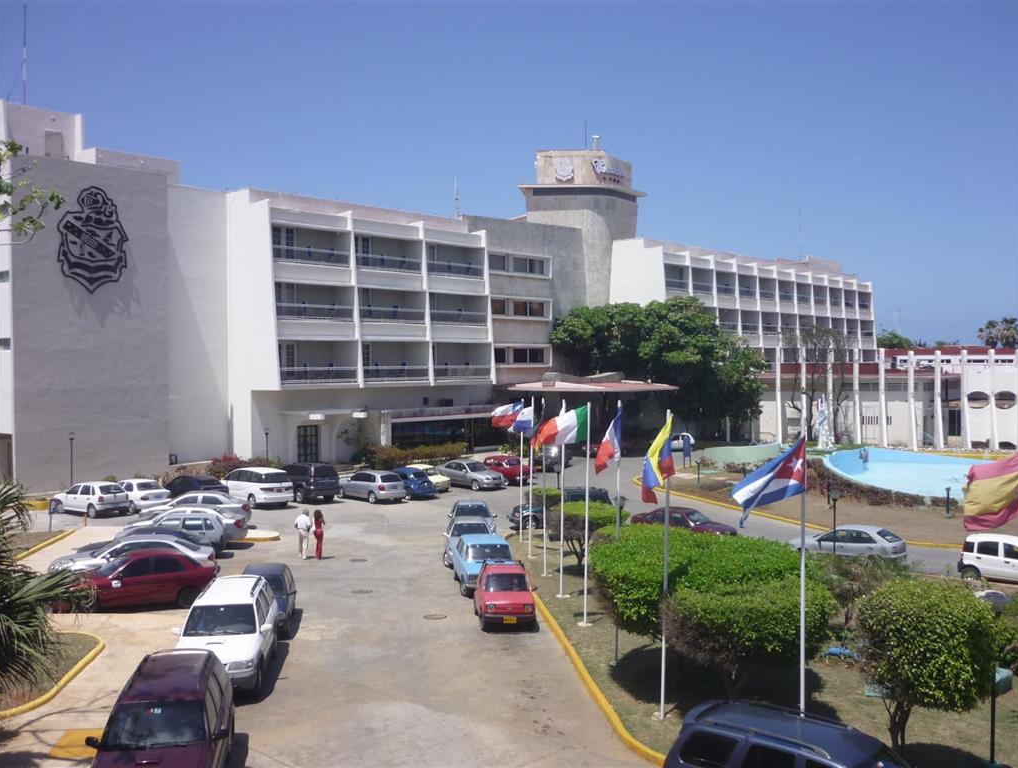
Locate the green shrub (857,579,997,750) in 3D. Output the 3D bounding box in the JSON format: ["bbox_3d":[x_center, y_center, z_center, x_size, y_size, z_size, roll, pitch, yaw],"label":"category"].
[{"bbox_3d":[7.435,5.029,17.477,2.420,2.900,2.350,0,2,0],"label":"green shrub"}]

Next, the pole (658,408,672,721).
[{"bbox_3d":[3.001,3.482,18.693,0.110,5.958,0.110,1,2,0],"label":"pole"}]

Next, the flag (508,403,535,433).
[{"bbox_3d":[0.473,1.244,34.200,1.000,1.050,0.300,0,2,0],"label":"flag"}]

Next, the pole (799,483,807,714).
[{"bbox_3d":[4.888,3.046,16.203,0.070,5.750,0.070,0,2,0],"label":"pole"}]

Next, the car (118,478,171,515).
[{"bbox_3d":[-17.100,5.019,44.478,4.150,1.390,1.650,1,2,39],"label":"car"}]

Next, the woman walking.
[{"bbox_3d":[-6.674,5.283,34.200,0.500,1.720,0.360,0,2,4],"label":"woman walking"}]

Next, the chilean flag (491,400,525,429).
[{"bbox_3d":[0.000,1.169,37.400,1.350,1.000,0.300,0,2,0],"label":"chilean flag"}]

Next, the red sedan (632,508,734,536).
[{"bbox_3d":[6.539,5.379,37.099,4.380,1.400,1.670,1,2,35],"label":"red sedan"}]

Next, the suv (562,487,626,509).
[{"bbox_3d":[2.425,5.408,42.590,4.700,1.730,1.770,0,2,0],"label":"suv"}]

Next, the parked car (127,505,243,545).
[{"bbox_3d":[-11.970,5.226,36.081,4.250,1.460,1.690,0,2,-10],"label":"parked car"}]

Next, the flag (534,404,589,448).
[{"bbox_3d":[1.342,1.086,24.946,1.420,1.120,0.350,0,2,0],"label":"flag"}]

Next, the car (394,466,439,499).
[{"bbox_3d":[-5.490,5.014,50.695,4.050,1.500,1.550,2,2,44],"label":"car"}]

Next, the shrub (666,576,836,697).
[{"bbox_3d":[4.541,5.029,18.366,3.150,2.200,3.000,0,2,0],"label":"shrub"}]

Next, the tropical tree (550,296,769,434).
[{"bbox_3d":[11.563,-1.114,75.000,16.600,11.063,13.000,0,2,0],"label":"tropical tree"}]

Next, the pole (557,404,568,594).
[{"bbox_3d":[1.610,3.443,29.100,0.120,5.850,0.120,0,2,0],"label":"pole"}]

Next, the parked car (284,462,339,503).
[{"bbox_3d":[-10.400,4.855,48.575,1.880,1.860,4.700,-2,3,-45],"label":"parked car"}]

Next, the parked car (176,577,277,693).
[{"bbox_3d":[-6.450,5.725,22.490,1.820,1.750,4.550,0,2,-9],"label":"parked car"}]

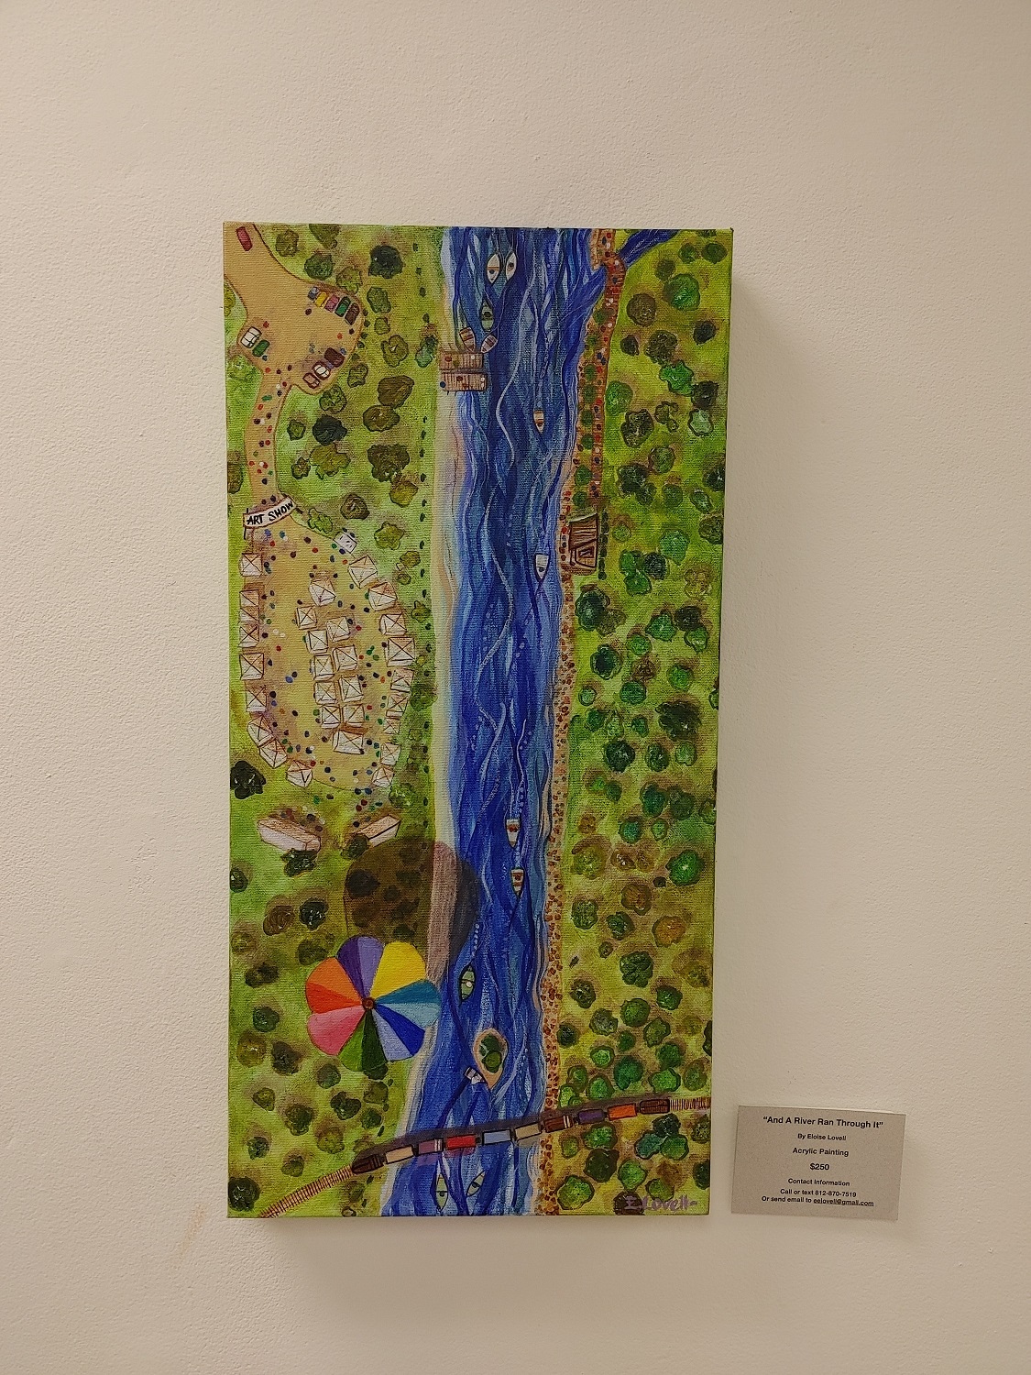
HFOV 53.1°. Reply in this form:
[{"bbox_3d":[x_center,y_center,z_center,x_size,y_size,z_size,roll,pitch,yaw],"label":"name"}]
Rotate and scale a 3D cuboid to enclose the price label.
[{"bbox_3d":[0.197,0.309,0.669,0.109,0.071,0.002,3,3,-1],"label":"price label"}]

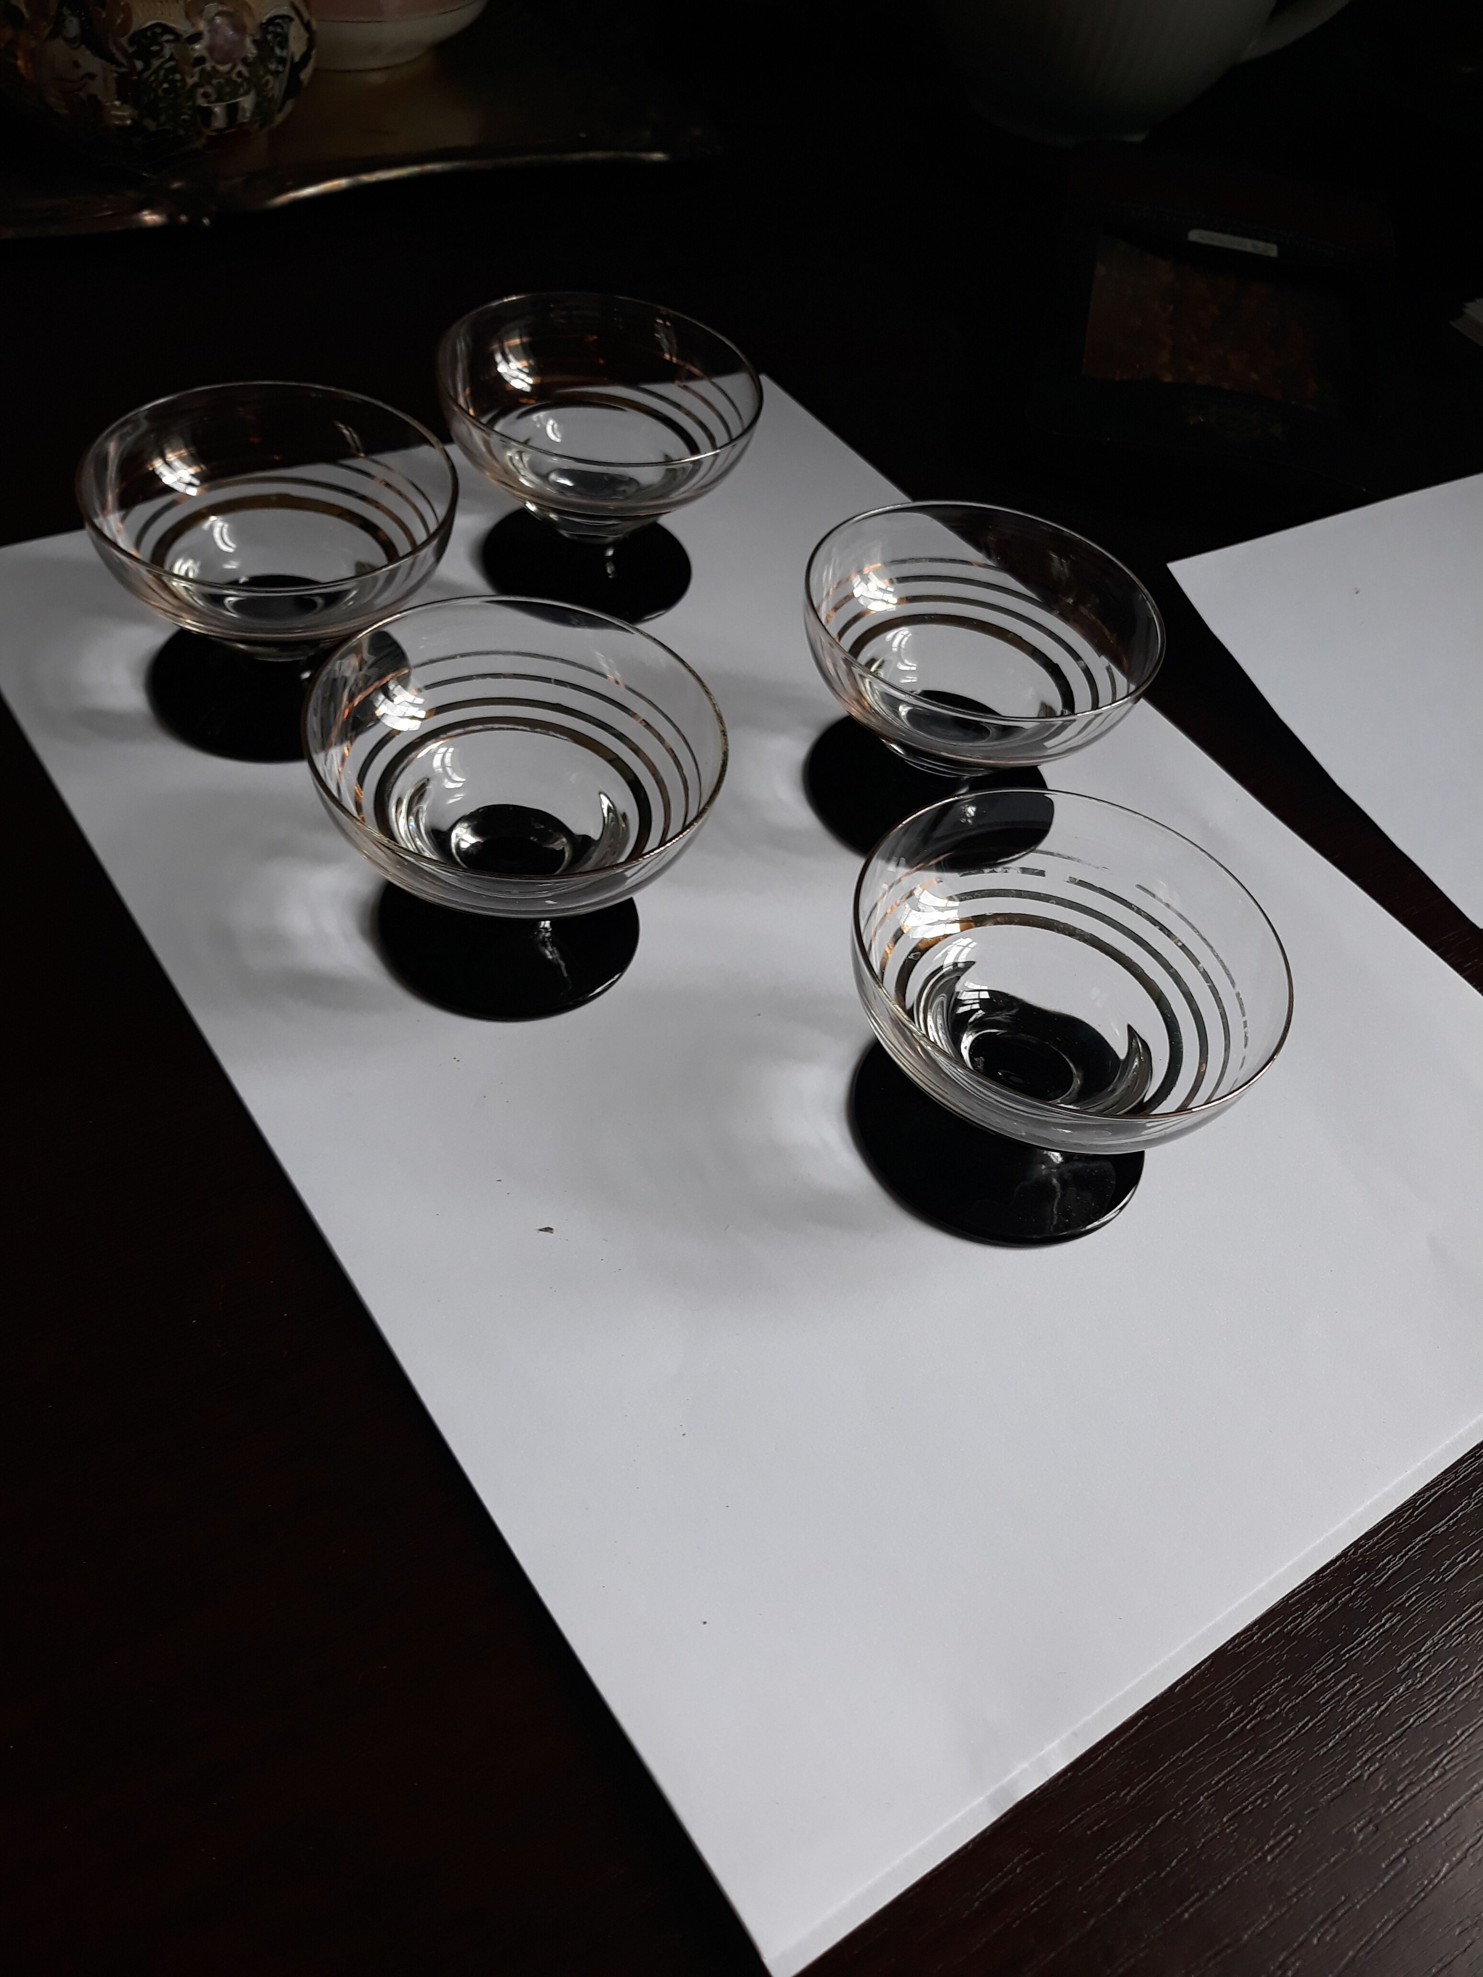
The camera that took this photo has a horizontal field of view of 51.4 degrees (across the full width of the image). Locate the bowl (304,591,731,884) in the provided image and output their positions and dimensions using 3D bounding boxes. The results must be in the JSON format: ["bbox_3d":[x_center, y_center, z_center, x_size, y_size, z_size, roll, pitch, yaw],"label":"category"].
[{"bbox_3d":[-0.050,-0.042,0.353,0.090,0.049,0.090,5,49,-6],"label":"bowl"}]

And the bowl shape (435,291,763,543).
[{"bbox_3d":[-0.042,-0.158,0.455,0.091,0.049,0.091,12,49,0],"label":"bowl shape"}]

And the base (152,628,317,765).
[{"bbox_3d":[-0.124,-0.090,0.424,0.071,0.015,0.071,12,49,0],"label":"base"}]

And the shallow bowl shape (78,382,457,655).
[{"bbox_3d":[-0.120,-0.110,0.400,0.089,0.049,0.089,12,49,0],"label":"shallow bowl shape"}]

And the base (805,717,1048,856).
[{"bbox_3d":[0.054,-0.061,0.432,0.071,0.015,0.071,12,49,0],"label":"base"}]

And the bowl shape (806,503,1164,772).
[{"bbox_3d":[0.059,-0.082,0.408,0.092,0.048,0.092,12,49,0],"label":"bowl shape"}]

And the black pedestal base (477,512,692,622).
[{"bbox_3d":[-0.047,-0.138,0.480,0.067,0.015,0.067,12,49,0],"label":"black pedestal base"}]

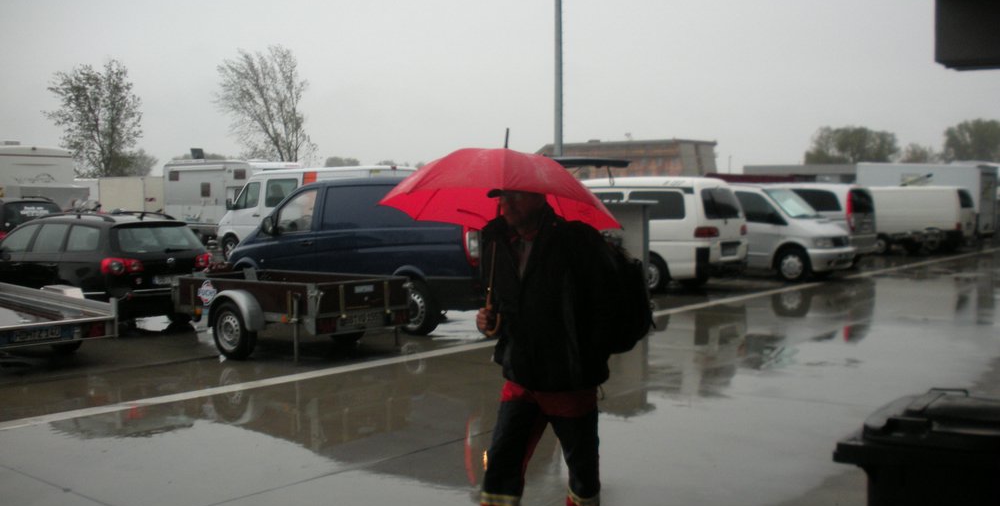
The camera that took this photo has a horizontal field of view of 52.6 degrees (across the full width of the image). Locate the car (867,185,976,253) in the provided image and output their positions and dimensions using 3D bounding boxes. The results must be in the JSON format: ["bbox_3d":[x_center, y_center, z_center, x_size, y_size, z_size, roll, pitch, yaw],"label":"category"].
[{"bbox_3d":[12.039,-1.138,31.504,4.800,1.900,1.840,3,4,40],"label":"car"}]

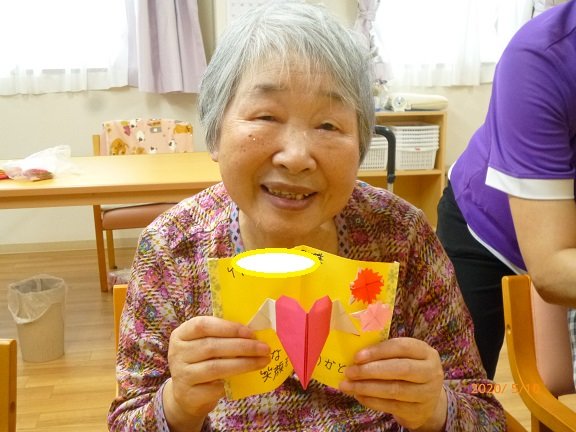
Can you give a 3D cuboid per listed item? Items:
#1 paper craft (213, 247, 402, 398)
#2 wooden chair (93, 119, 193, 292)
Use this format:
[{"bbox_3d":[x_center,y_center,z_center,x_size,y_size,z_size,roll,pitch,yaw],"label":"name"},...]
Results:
[{"bbox_3d":[0.014,0.095,0.620,0.160,0.130,0.050,1,12,0],"label":"paper craft"},{"bbox_3d":[-0.735,-0.081,3.597,0.540,0.800,0.530,-2,13,-7],"label":"wooden chair"}]

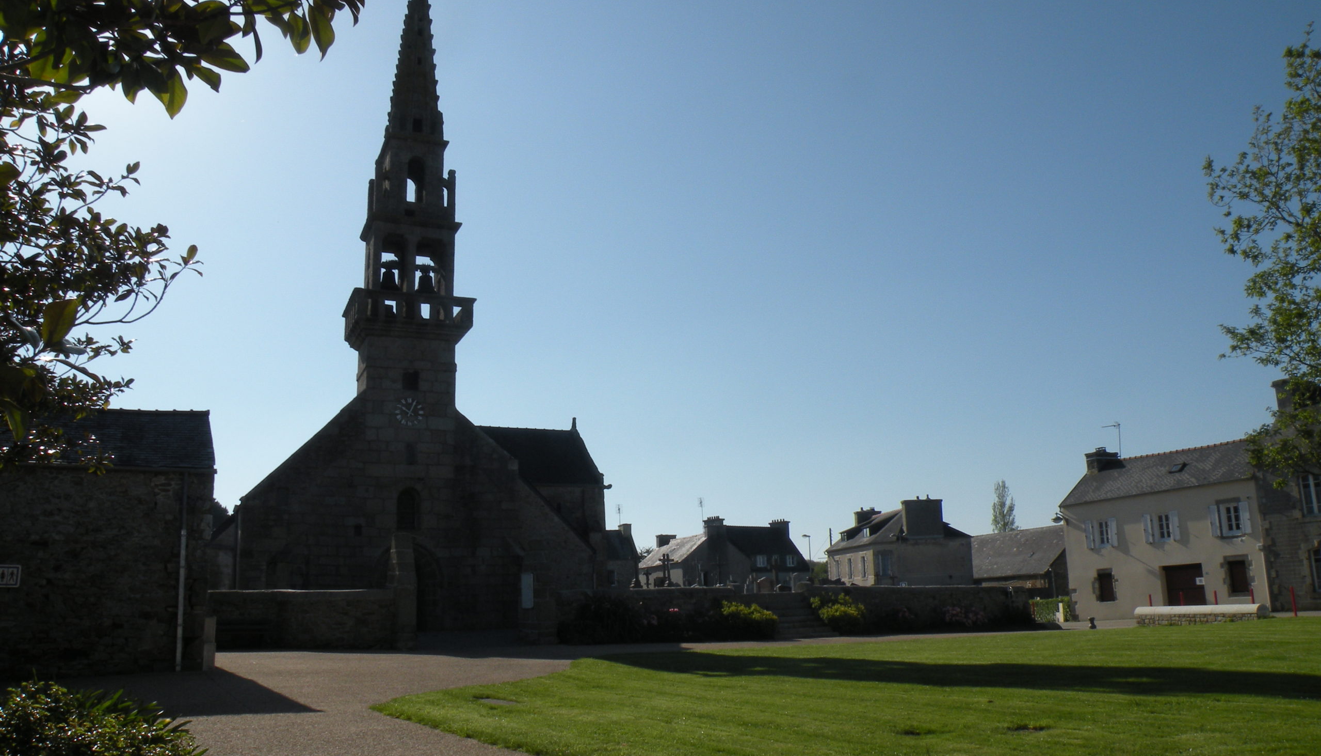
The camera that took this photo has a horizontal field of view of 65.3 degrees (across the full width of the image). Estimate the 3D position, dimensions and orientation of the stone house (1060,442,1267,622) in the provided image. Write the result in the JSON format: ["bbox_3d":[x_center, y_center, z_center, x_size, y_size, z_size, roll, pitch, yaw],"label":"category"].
[{"bbox_3d":[21.349,5.928,40.910,6.100,6.900,8.850,4,-13,-26],"label":"stone house"}]

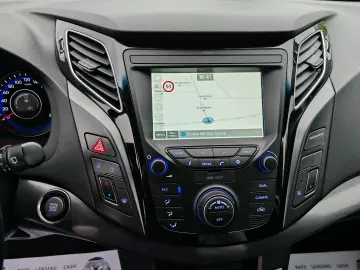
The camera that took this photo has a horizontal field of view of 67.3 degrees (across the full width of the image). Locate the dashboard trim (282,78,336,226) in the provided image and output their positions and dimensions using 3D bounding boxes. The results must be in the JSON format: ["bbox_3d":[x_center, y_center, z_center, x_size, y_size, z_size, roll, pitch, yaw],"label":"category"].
[{"bbox_3d":[0.188,0.014,0.381,0.118,0.205,0.040,-1,1,-33],"label":"dashboard trim"}]

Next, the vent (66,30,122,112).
[{"bbox_3d":[-0.129,-0.099,0.390,0.122,0.140,0.035,1,-8,28],"label":"vent"}]

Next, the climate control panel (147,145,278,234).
[{"bbox_3d":[0.040,0.067,0.334,0.162,0.111,0.035,-2,-2,-4],"label":"climate control panel"}]

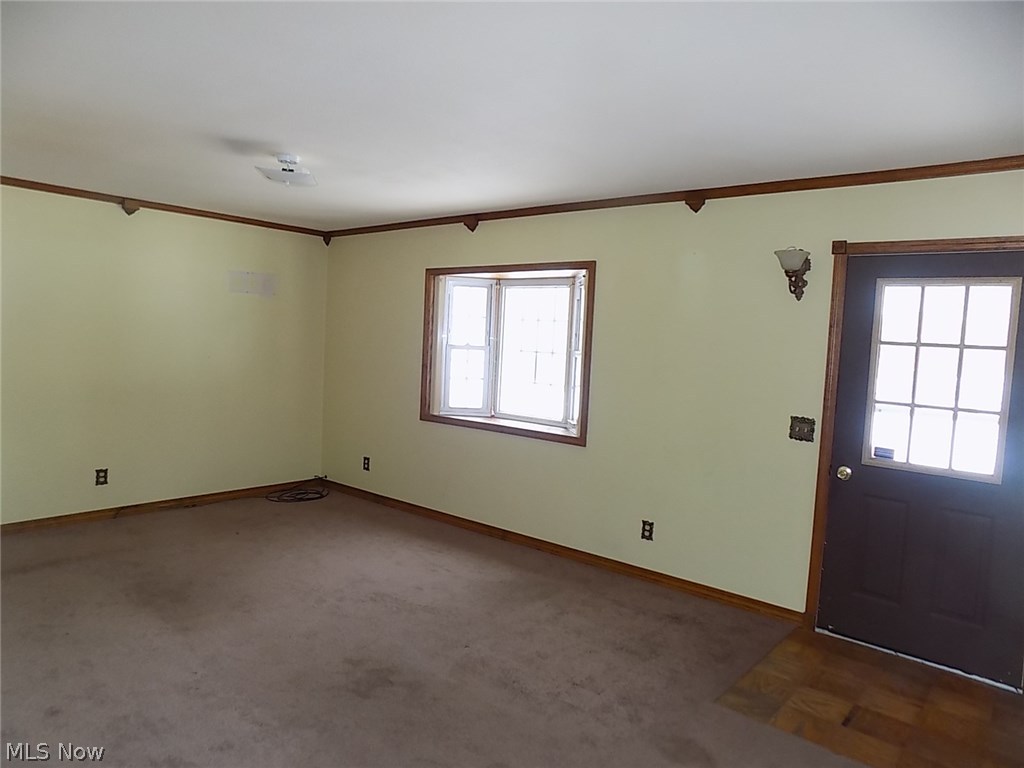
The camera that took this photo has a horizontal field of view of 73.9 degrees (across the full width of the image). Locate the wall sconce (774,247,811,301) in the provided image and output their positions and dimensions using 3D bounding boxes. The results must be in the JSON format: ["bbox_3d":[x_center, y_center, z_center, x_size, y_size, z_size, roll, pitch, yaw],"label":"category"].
[{"bbox_3d":[1.515,-0.596,3.658,0.182,0.280,0.230,6,5,39],"label":"wall sconce"}]

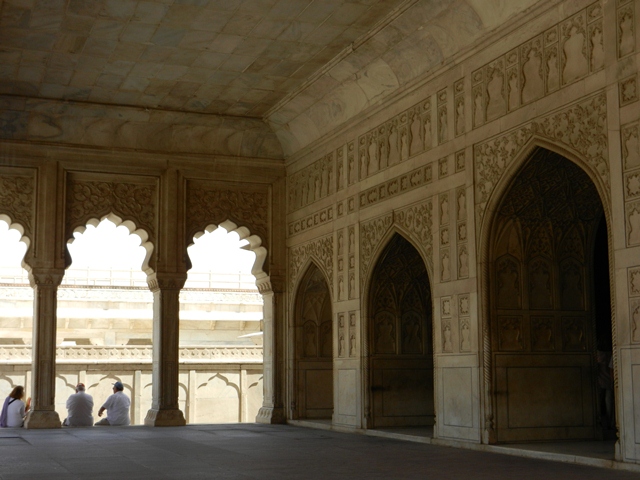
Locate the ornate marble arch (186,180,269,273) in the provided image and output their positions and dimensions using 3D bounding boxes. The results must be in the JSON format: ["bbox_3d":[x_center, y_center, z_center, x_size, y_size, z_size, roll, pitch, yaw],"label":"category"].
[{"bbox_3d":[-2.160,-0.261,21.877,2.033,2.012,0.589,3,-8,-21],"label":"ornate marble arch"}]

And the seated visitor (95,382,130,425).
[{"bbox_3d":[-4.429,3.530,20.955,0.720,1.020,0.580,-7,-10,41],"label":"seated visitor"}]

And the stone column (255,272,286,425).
[{"bbox_3d":[-1.158,2.458,21.930,0.332,3.199,0.931,3,-8,-21],"label":"stone column"}]

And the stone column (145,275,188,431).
[{"bbox_3d":[-3.325,2.351,21.082,0.658,3.199,0.909,3,-8,-21],"label":"stone column"}]

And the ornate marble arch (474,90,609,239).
[{"bbox_3d":[2.904,-0.896,12.656,0.321,1.380,3.012,3,-8,-21],"label":"ornate marble arch"}]

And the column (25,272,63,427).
[{"bbox_3d":[-5.644,2.239,20.186,0.658,3.199,0.909,3,-8,-21],"label":"column"}]

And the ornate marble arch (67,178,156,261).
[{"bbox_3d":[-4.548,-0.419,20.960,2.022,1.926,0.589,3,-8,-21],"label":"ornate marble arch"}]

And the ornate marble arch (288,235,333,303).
[{"bbox_3d":[-0.183,0.546,20.137,0.128,1.059,2.589,3,-8,-21],"label":"ornate marble arch"}]

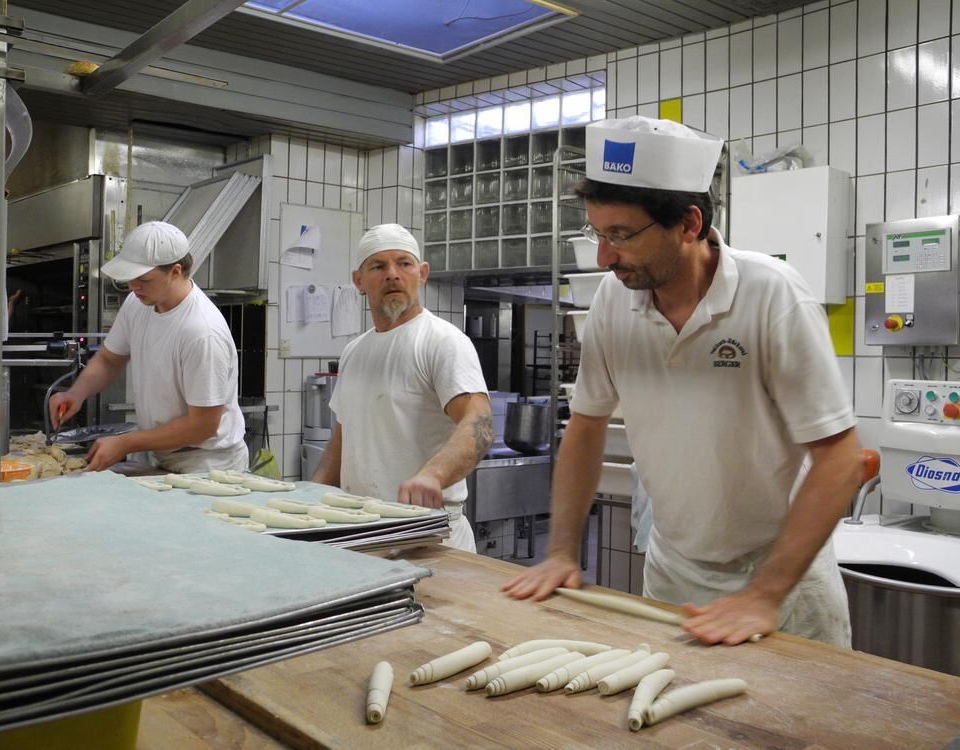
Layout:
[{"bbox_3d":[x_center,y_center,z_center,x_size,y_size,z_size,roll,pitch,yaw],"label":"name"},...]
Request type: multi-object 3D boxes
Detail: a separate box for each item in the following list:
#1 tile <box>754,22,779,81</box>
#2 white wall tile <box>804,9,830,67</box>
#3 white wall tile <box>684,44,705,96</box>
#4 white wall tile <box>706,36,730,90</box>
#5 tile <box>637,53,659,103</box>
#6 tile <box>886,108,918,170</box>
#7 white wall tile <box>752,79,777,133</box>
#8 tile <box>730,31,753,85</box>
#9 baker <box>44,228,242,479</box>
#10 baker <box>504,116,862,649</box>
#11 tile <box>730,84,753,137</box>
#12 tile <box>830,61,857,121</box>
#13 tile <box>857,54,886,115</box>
[{"bbox_3d":[1.306,-1.471,4.230,0.118,0.244,0.010,2,1,44],"label":"tile"},{"bbox_3d":[1.484,-1.482,4.077,0.010,0.244,0.118,0,0,-44],"label":"white wall tile"},{"bbox_3d":[1.039,-1.482,4.487,0.117,0.243,0.010,1,1,43],"label":"white wall tile"},{"bbox_3d":[1.134,-1.481,4.411,0.117,0.243,0.010,1,1,43],"label":"white wall tile"},{"bbox_3d":[0.854,-1.499,4.680,0.117,0.243,0.010,1,1,43],"label":"tile"},{"bbox_3d":[1.716,-0.954,3.762,0.010,0.243,0.117,0,1,-44],"label":"tile"},{"bbox_3d":[1.309,-1.230,4.255,0.010,0.244,0.118,0,0,-44],"label":"white wall tile"},{"bbox_3d":[1.222,-1.477,4.320,0.118,0.244,0.010,2,1,44],"label":"tile"},{"bbox_3d":[-0.985,0.420,2.770,0.560,1.760,0.560,0,1,-41],"label":"baker"},{"bbox_3d":[0.335,0.455,1.700,0.660,1.760,0.600,2,1,41],"label":"baker"},{"bbox_3d":[1.222,-1.231,4.343,0.010,0.244,0.118,0,0,-44],"label":"tile"},{"bbox_3d":[1.549,-1.207,3.940,0.010,0.243,0.117,0,1,-44],"label":"tile"},{"bbox_3d":[1.637,-1.209,3.862,0.010,0.243,0.117,0,1,-44],"label":"tile"}]

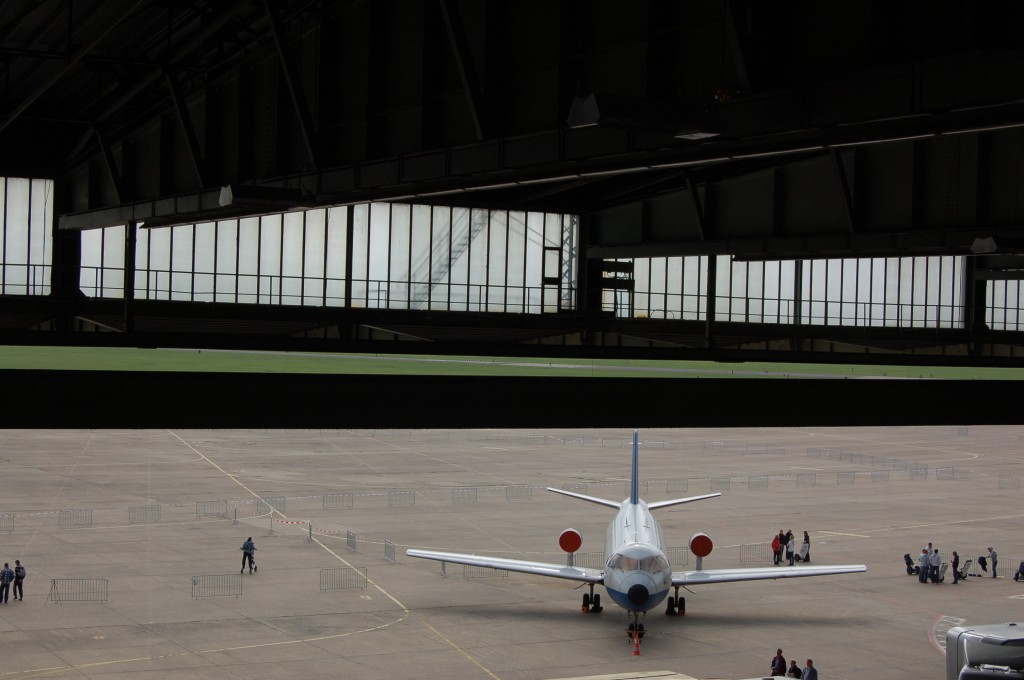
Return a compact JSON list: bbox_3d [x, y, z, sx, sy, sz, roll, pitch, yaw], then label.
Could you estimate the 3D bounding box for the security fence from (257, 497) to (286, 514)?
[{"bbox_3d":[-16.170,11.125,148.926,2.500,1.100,0.450,1,1,-45],"label":"security fence"}]

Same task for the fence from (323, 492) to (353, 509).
[{"bbox_3d":[-12.122,11.231,154.423,2.500,1.100,0.450,1,1,-40],"label":"fence"}]

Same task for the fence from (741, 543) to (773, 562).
[{"bbox_3d":[14.124,12.221,126.715,2.500,1.100,0.450,1,1,-27],"label":"fence"}]

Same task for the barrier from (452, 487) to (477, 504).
[{"bbox_3d":[-3.487,11.422,162.489,0.450,1.100,2.500,2,1,44],"label":"barrier"}]

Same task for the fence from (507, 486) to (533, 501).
[{"bbox_3d":[0.573,11.436,164.956,2.500,1.100,0.450,1,1,-44],"label":"fence"}]

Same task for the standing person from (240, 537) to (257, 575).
[{"bbox_3d":[-13.420,11.055,113.047,0.650,1.820,0.500,2,1,6],"label":"standing person"}]

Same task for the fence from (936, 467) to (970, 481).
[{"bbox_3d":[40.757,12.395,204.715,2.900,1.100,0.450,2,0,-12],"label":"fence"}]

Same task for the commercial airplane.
[{"bbox_3d":[5.828,8.770,103.564,21.500,7.820,20.600,2,1,2],"label":"commercial airplane"}]

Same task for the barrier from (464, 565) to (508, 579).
[{"bbox_3d":[-1.303,11.839,114.519,2.500,1.100,0.450,1,1,-28],"label":"barrier"}]

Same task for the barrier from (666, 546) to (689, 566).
[{"bbox_3d":[8.731,12.090,123.119,2.500,1.100,0.450,1,1,-29],"label":"barrier"}]

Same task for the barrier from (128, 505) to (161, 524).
[{"bbox_3d":[-23.210,11.012,140.217,2.500,1.100,0.450,1,1,-45],"label":"barrier"}]

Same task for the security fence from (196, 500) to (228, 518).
[{"bbox_3d":[-19.715,11.078,145.405,0.450,1.100,2.500,2,1,44],"label":"security fence"}]

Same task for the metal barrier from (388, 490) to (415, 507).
[{"bbox_3d":[-7.831,11.270,158.051,2.500,1.100,0.450,1,1,-45],"label":"metal barrier"}]

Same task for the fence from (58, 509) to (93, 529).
[{"bbox_3d":[-26.786,10.943,136.078,0.450,1.100,2.500,2,1,40],"label":"fence"}]

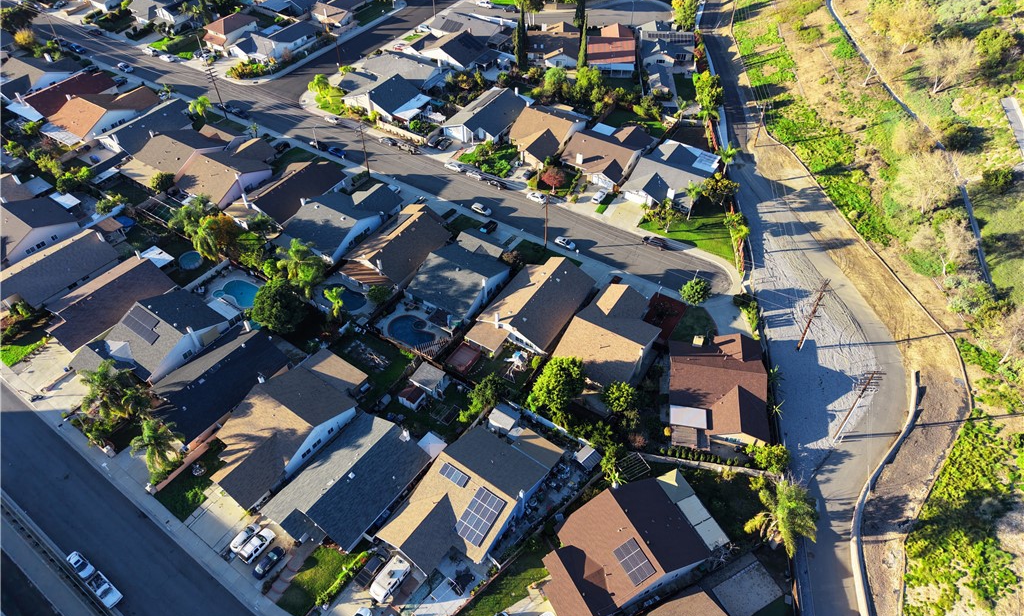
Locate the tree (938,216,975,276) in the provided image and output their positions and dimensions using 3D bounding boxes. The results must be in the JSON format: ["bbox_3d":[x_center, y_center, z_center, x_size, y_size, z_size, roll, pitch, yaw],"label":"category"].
[{"bbox_3d":[85.130,-11.397,132.166,7.800,11.500,7.800,-1,44,0],"label":"tree"}]

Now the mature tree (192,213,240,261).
[{"bbox_3d":[-58.960,-14.127,135.908,8.200,8.800,8.000,-1,46,0],"label":"mature tree"}]

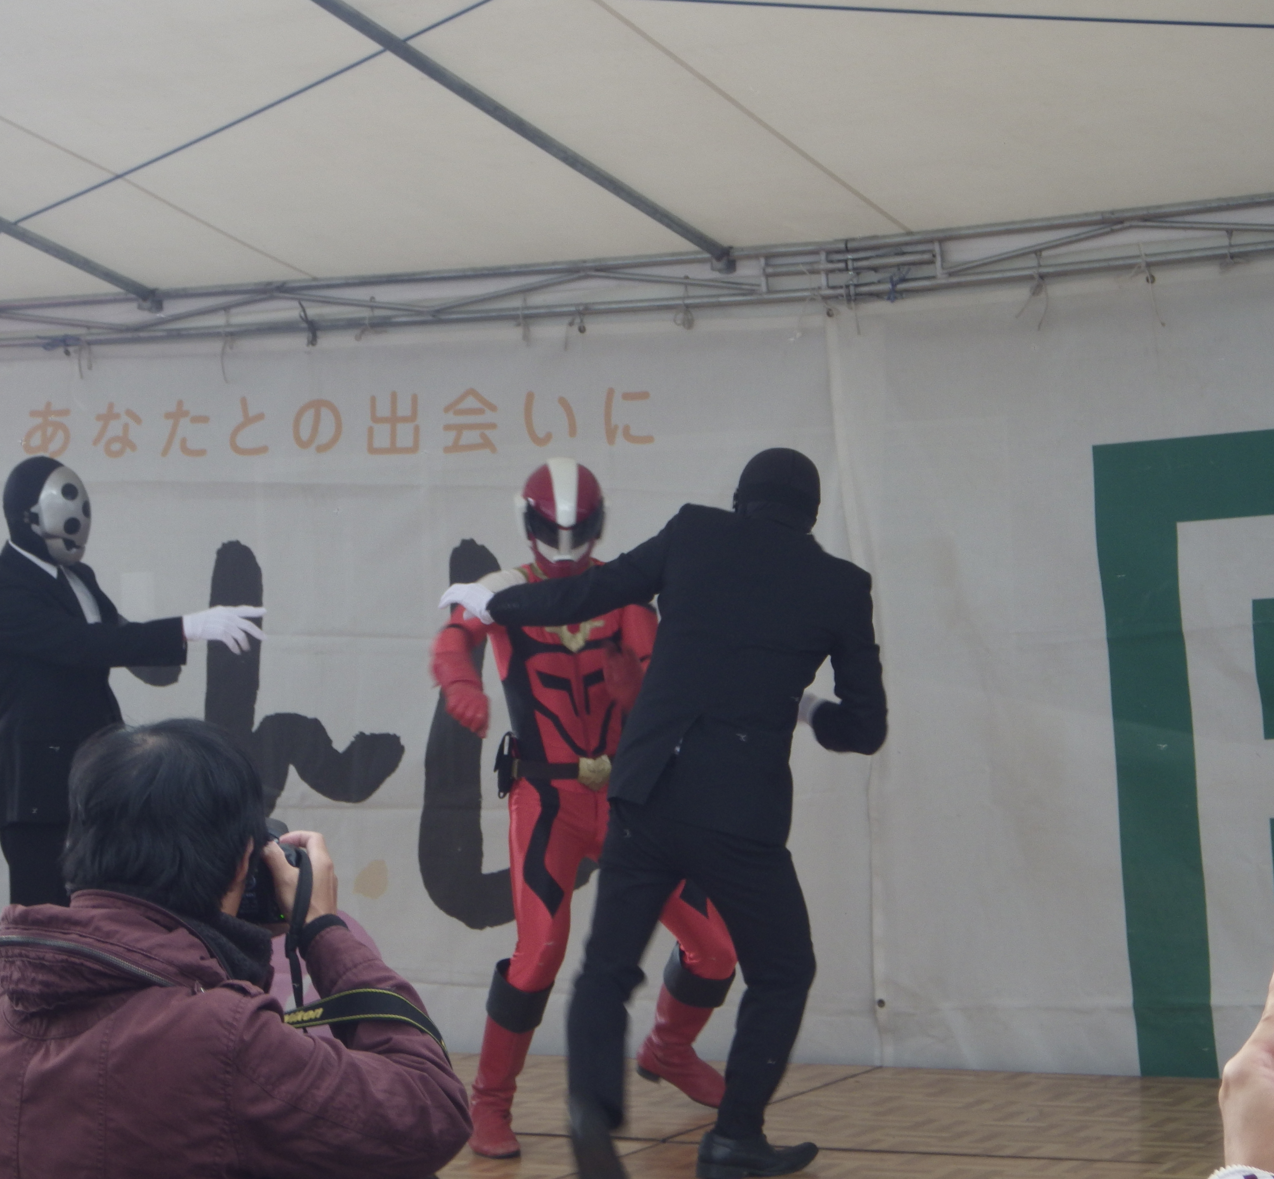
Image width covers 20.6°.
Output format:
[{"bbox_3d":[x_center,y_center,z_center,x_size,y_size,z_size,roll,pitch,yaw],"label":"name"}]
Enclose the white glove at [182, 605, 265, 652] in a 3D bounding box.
[{"bbox_3d":[-1.012,0.096,8.570,0.210,0.115,0.095,-2,0,16],"label":"white glove"}]

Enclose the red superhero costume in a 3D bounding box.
[{"bbox_3d":[-0.115,0.505,8.500,0.780,1.650,0.700,-2,0,-12],"label":"red superhero costume"}]

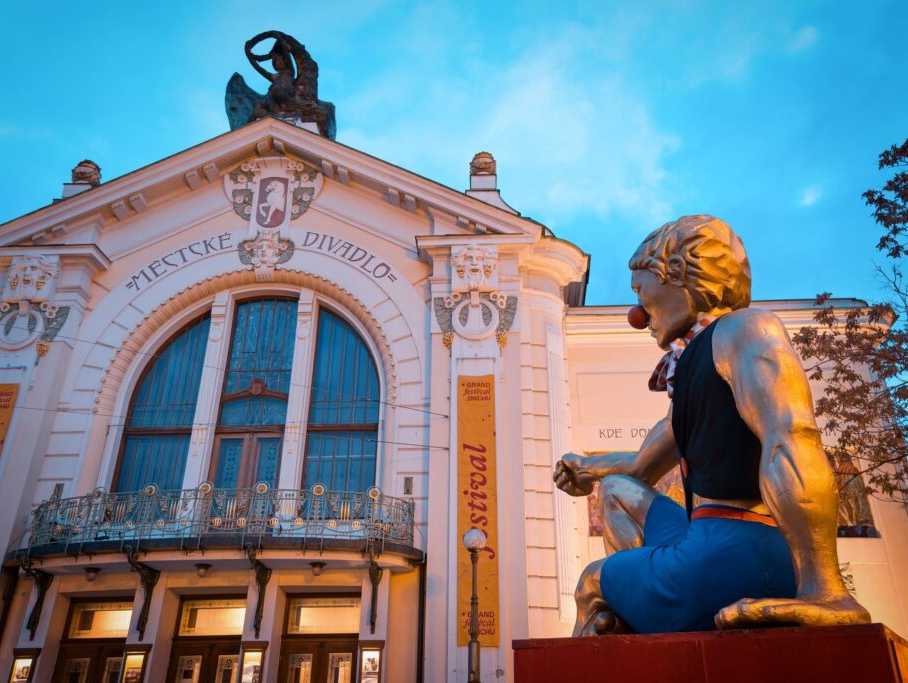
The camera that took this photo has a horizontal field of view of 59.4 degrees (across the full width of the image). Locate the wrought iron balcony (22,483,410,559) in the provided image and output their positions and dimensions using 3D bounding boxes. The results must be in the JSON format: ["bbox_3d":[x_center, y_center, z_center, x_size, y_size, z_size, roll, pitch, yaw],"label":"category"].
[{"bbox_3d":[-4.854,3.641,15.919,8.045,1.351,1.272,-1,-28,2],"label":"wrought iron balcony"}]

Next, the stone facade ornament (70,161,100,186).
[{"bbox_3d":[-10.325,-4.748,22.436,0.763,0.922,0.763,-1,-28,2],"label":"stone facade ornament"}]

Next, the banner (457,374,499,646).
[{"bbox_3d":[0.474,3.232,16.240,0.819,5.644,0.048,-1,-28,2],"label":"banner"}]

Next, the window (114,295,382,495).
[{"bbox_3d":[-4.771,1.508,19.101,6.233,6.090,0.398,-1,-28,2],"label":"window"}]

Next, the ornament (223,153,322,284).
[{"bbox_3d":[-4.808,-3.127,20.470,2.662,3.641,0.556,-1,-28,2],"label":"ornament"}]

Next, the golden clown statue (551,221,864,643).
[{"bbox_3d":[1.991,0.560,6.788,2.180,3.910,2.050,-12,-30,22],"label":"golden clown statue"}]

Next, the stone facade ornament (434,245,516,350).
[{"bbox_3d":[0.462,-1.079,18.291,1.852,2.767,0.445,-1,-28,2],"label":"stone facade ornament"}]

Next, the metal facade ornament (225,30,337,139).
[{"bbox_3d":[-4.798,-7.311,22.813,3.100,4.325,1.908,-1,-28,2],"label":"metal facade ornament"}]

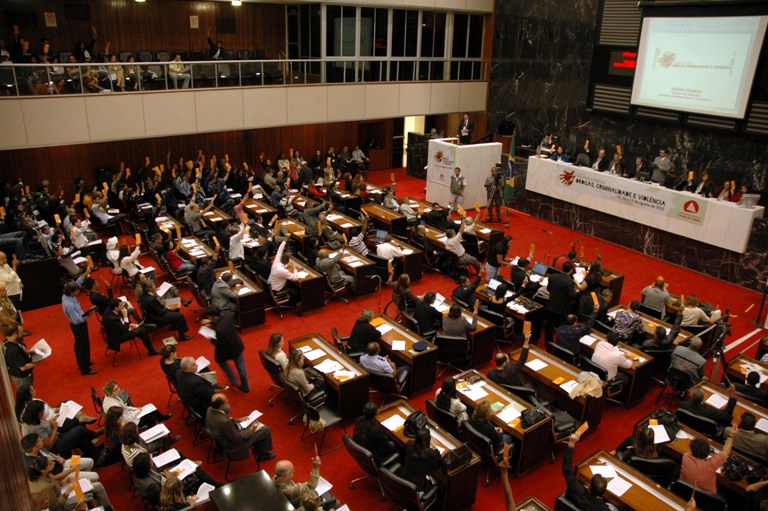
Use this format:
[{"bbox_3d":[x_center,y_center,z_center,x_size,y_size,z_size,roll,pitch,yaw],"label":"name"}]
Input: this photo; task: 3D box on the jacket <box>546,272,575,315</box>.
[{"bbox_3d":[3.487,0.711,11.245,0.540,0.800,0.340,16,25,35],"label":"jacket"}]

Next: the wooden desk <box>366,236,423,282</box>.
[{"bbox_3d":[0.261,0.043,15.162,0.560,0.764,1.596,-15,27,-36],"label":"wooden desk"}]

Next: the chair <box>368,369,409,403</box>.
[{"bbox_3d":[0.065,2.092,9.475,0.600,0.840,0.640,11,23,24],"label":"chair"}]

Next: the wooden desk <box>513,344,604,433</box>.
[{"bbox_3d":[2.802,2.212,9.507,0.570,0.760,1.530,-14,27,-35],"label":"wooden desk"}]

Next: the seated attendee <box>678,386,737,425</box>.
[{"bbox_3d":[4.751,2.461,8.541,0.820,1.280,0.640,-17,28,-39],"label":"seated attendee"}]

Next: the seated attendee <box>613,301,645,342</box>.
[{"bbox_3d":[4.575,1.410,10.816,0.820,1.170,0.520,-17,27,-39],"label":"seated attendee"}]

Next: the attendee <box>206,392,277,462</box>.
[{"bbox_3d":[-1.904,2.351,7.850,0.880,1.270,0.550,-10,23,-26],"label":"attendee"}]

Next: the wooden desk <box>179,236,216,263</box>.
[{"bbox_3d":[-4.724,0.138,14.565,0.563,0.735,1.578,-13,25,-34],"label":"wooden desk"}]

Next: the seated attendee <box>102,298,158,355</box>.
[{"bbox_3d":[-4.827,1.333,10.870,0.920,1.240,0.560,-14,26,-34],"label":"seated attendee"}]

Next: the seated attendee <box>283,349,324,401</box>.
[{"bbox_3d":[-1.081,1.949,9.032,0.820,1.220,0.480,-13,25,-32],"label":"seated attendee"}]

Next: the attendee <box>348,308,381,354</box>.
[{"bbox_3d":[-0.239,1.508,10.246,0.800,1.220,0.520,-15,26,-37],"label":"attendee"}]

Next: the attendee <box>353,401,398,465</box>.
[{"bbox_3d":[-0.098,2.532,7.790,0.780,1.250,0.520,-17,29,-39],"label":"attendee"}]

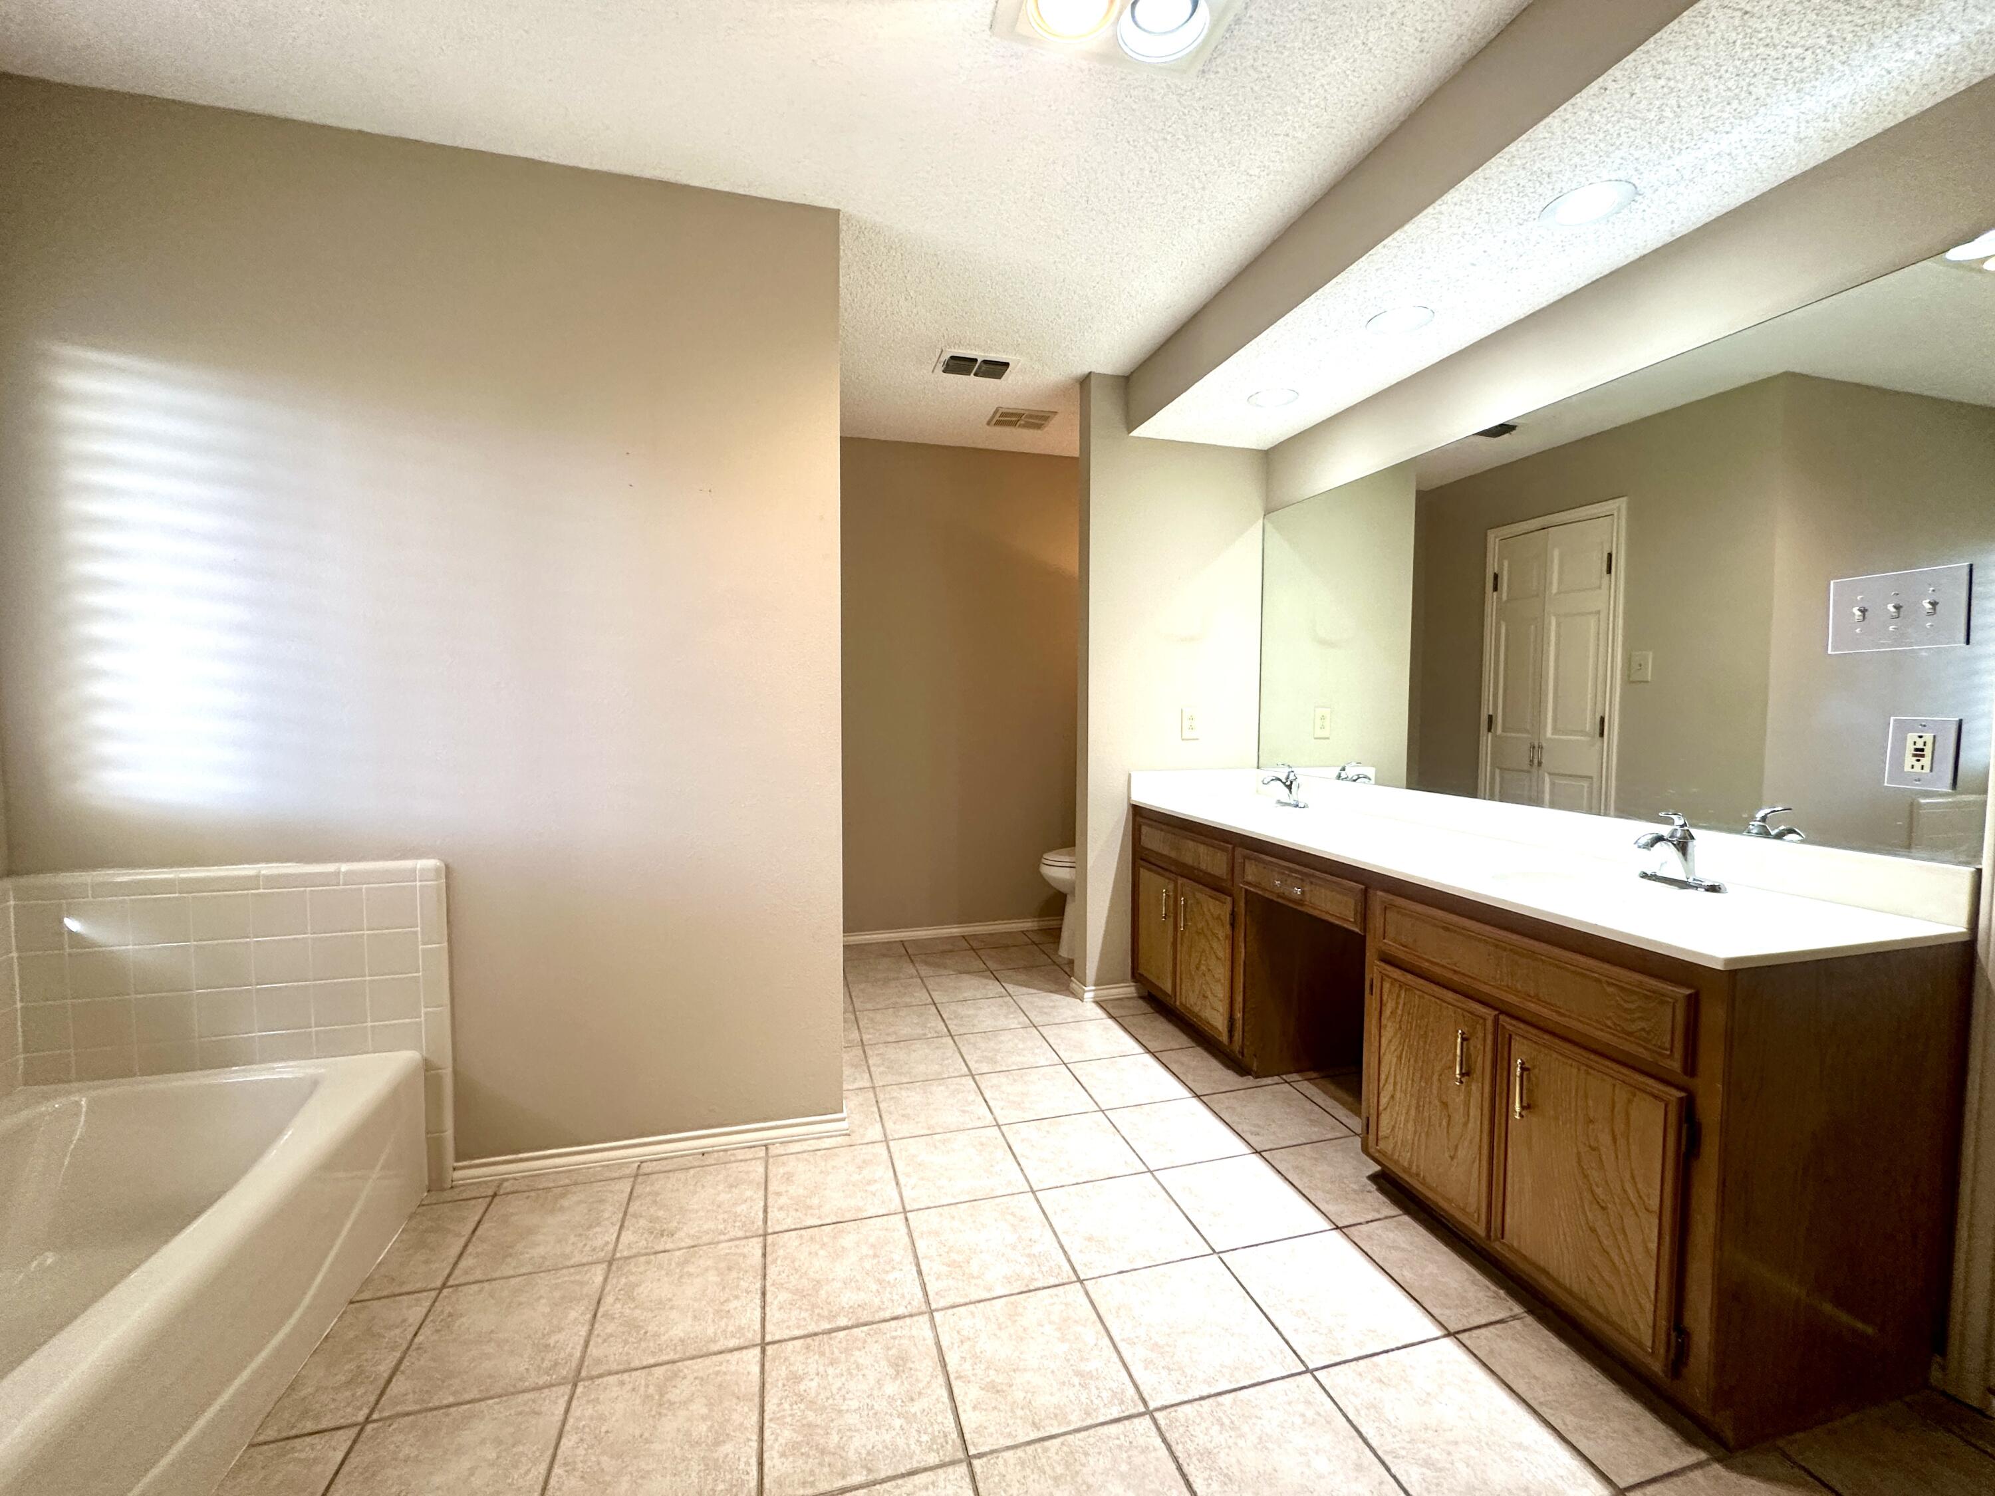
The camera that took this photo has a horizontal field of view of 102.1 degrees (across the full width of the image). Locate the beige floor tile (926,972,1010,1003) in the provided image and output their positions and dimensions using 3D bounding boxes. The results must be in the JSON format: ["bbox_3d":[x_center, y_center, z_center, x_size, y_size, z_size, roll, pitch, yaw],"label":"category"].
[{"bbox_3d":[-0.137,0.999,3.356,0.304,0.010,0.307,-1,3,-15],"label":"beige floor tile"}]

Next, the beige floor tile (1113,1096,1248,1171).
[{"bbox_3d":[0.496,1.063,2.232,0.305,0.010,0.305,-1,3,-15],"label":"beige floor tile"}]

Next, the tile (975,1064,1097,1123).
[{"bbox_3d":[0.116,1.060,2.469,0.306,0.010,0.306,-1,4,-15],"label":"tile"}]

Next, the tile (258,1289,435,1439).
[{"bbox_3d":[-1.152,1.104,1.453,0.156,0.010,0.305,-1,3,-15],"label":"tile"}]

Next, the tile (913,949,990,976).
[{"bbox_3d":[-0.218,0.986,3.681,0.306,0.010,0.306,-1,4,-15],"label":"tile"}]

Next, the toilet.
[{"bbox_3d":[0.554,0.589,3.844,0.740,0.770,0.430,-1,4,-15],"label":"toilet"}]

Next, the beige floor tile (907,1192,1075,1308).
[{"bbox_3d":[-0.020,1.101,1.779,0.306,0.010,0.306,-1,4,-15],"label":"beige floor tile"}]

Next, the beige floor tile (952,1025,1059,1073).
[{"bbox_3d":[0.030,1.033,2.751,0.304,0.010,0.307,-1,3,-15],"label":"beige floor tile"}]

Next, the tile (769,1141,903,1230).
[{"bbox_3d":[-0.406,1.075,1.984,0.305,0.010,0.305,-1,3,-15],"label":"tile"}]

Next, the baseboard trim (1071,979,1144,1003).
[{"bbox_3d":[0.457,0.975,3.310,0.280,0.063,0.145,-1,4,-15],"label":"baseboard trim"}]

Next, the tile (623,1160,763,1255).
[{"bbox_3d":[-0.711,1.089,1.915,0.306,0.010,0.306,-1,4,-15],"label":"tile"}]

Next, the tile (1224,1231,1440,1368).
[{"bbox_3d":[0.663,1.099,1.626,0.305,0.010,0.305,-1,3,-15],"label":"tile"}]

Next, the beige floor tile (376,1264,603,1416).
[{"bbox_3d":[-0.924,1.101,1.515,0.305,0.010,0.305,-1,3,-15],"label":"beige floor tile"}]

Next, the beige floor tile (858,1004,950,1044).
[{"bbox_3d":[-0.354,1.020,2.971,0.304,0.010,0.307,-1,3,-15],"label":"beige floor tile"}]

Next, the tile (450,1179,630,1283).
[{"bbox_3d":[-1.008,1.083,1.818,0.305,0.010,0.305,-1,3,-15],"label":"tile"}]

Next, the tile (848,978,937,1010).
[{"bbox_3d":[-0.437,1.002,3.274,0.304,0.010,0.307,-1,3,-15],"label":"tile"}]

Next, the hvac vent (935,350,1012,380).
[{"bbox_3d":[-0.081,-1.400,2.981,0.285,0.020,0.205,-1,4,-15],"label":"hvac vent"}]

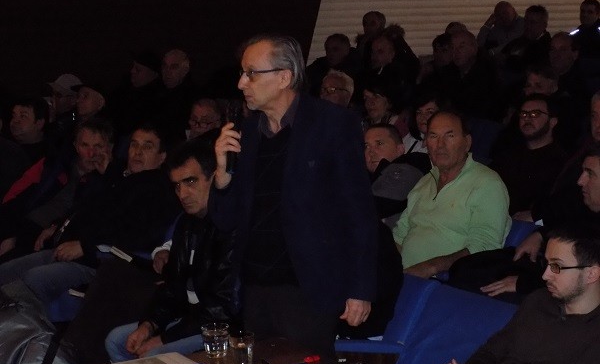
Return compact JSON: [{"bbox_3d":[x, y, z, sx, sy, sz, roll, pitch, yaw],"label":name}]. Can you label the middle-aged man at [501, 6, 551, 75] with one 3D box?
[{"bbox_3d":[1.540,-0.550,8.800,0.560,1.150,0.700,1,8,20],"label":"middle-aged man"}]

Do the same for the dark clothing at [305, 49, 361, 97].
[{"bbox_3d":[0.210,-0.500,8.300,0.460,0.560,0.340,0,8,12],"label":"dark clothing"}]

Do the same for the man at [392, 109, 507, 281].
[{"bbox_3d":[0.570,0.320,5.400,0.550,1.220,0.750,1,8,22],"label":"man"}]

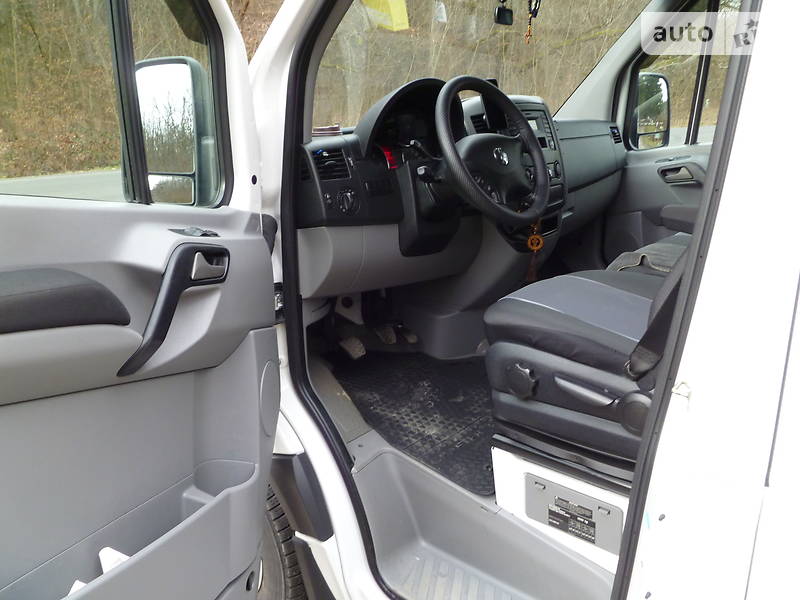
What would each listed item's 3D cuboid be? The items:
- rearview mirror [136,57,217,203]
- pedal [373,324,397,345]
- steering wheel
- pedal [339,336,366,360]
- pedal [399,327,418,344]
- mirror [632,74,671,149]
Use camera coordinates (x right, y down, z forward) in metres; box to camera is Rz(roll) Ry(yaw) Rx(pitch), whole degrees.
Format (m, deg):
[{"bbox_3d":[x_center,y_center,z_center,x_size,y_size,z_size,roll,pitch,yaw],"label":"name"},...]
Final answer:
[{"bbox_3d":[-0.511,-0.377,1.456,0.195,0.330,0.125,2,19,8],"label":"rearview mirror"},{"bbox_3d":[-0.048,0.118,2.029,0.068,0.062,0.028,-22,-12,-47],"label":"pedal"},{"bbox_3d":[0.218,-0.356,1.579,0.100,0.393,0.393,-27,-3,43],"label":"steering wheel"},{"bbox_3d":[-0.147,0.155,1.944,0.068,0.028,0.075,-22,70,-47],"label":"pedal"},{"bbox_3d":[0.025,0.121,2.097,0.055,0.075,0.028,-22,-14,-47],"label":"pedal"},{"bbox_3d":[1.026,-0.810,2.774,0.195,0.325,0.125,-13,22,-32],"label":"mirror"}]

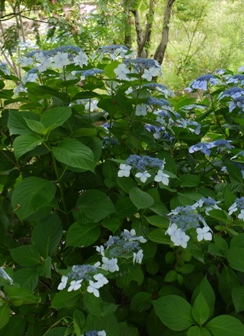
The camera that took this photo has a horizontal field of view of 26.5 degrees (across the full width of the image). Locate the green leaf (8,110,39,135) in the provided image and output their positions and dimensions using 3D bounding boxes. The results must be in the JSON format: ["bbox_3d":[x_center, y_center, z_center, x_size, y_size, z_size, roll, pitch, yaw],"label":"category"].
[{"bbox_3d":[-0.272,-0.128,1.460,0.125,0.025,0.085,33,61,10],"label":"green leaf"}]

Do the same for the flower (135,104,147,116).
[{"bbox_3d":[0.058,-0.180,1.620,0.034,0.034,0.012,1,-6,3],"label":"flower"}]

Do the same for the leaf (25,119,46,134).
[{"bbox_3d":[-0.239,-0.113,1.430,0.080,0.020,0.045,36,62,13],"label":"leaf"}]

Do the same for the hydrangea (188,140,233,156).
[{"bbox_3d":[0.315,-0.069,1.820,0.160,0.050,0.115,0,11,0],"label":"hydrangea"}]

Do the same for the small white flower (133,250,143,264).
[{"bbox_3d":[0.043,0.245,1.420,0.015,0.042,0.042,-20,0,39],"label":"small white flower"}]

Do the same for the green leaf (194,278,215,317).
[{"bbox_3d":[0.196,0.300,1.200,0.050,0.092,0.025,3,-9,0],"label":"green leaf"}]

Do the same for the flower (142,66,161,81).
[{"bbox_3d":[0.084,-0.270,1.480,0.050,0.045,0.015,-3,11,-10],"label":"flower"}]

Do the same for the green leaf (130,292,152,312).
[{"bbox_3d":[0.048,0.327,1.260,0.054,0.043,0.035,0,17,0],"label":"green leaf"}]

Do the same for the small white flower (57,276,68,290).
[{"bbox_3d":[-0.129,0.252,1.130,0.027,0.030,0.018,9,19,26],"label":"small white flower"}]

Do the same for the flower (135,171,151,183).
[{"bbox_3d":[0.059,0.025,1.500,0.045,0.035,0.020,0,11,0],"label":"flower"}]

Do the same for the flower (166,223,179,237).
[{"bbox_3d":[0.139,0.169,1.420,0.042,0.042,0.015,16,-8,45],"label":"flower"}]

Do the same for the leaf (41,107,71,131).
[{"bbox_3d":[-0.190,-0.143,1.500,0.095,0.025,0.065,-44,48,-13],"label":"leaf"}]

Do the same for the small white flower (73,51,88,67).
[{"bbox_3d":[-0.119,-0.313,1.480,0.046,0.045,0.015,-4,12,-13],"label":"small white flower"}]

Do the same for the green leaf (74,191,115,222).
[{"bbox_3d":[-0.075,0.106,1.420,0.115,0.092,0.025,-1,-24,-3],"label":"green leaf"}]

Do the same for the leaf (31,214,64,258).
[{"bbox_3d":[-0.210,0.193,1.460,0.085,0.135,0.025,5,-28,-4],"label":"leaf"}]

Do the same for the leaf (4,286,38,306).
[{"bbox_3d":[-0.233,0.298,1.200,0.078,0.036,0.045,0,17,0],"label":"leaf"}]

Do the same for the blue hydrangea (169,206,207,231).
[{"bbox_3d":[0.165,0.124,1.300,0.100,0.050,0.090,0,29,0],"label":"blue hydrangea"}]

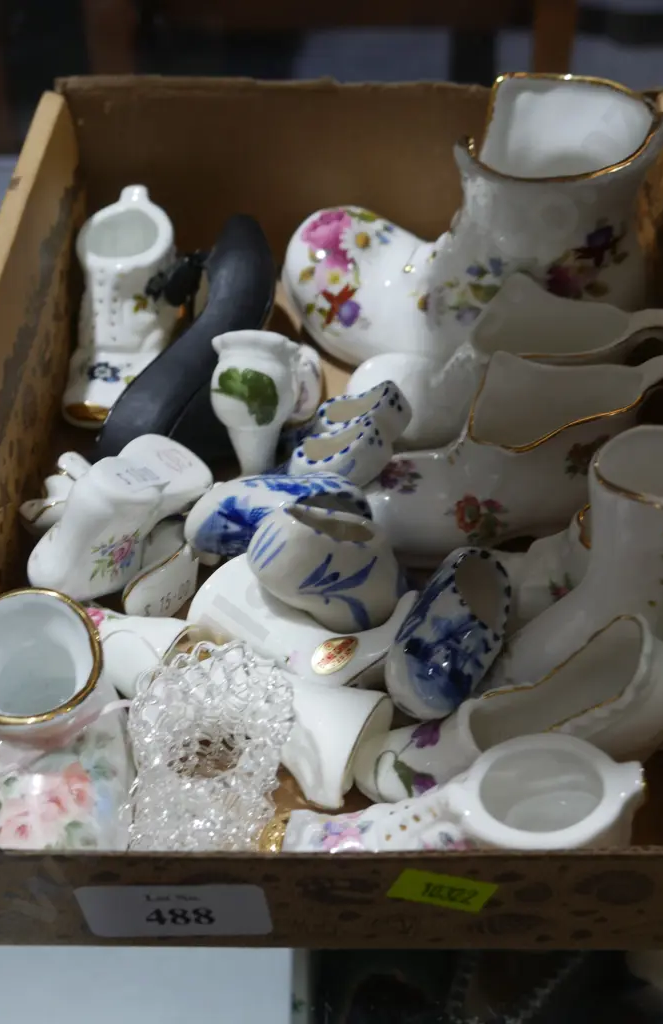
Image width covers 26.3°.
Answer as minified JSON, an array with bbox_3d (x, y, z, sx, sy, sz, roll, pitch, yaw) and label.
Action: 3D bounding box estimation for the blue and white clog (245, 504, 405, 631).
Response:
[{"bbox_3d":[-0.002,0.018,0.470,0.056,0.031,0.027,14,33,15],"label":"blue and white clog"}]

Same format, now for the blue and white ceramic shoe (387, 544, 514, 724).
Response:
[{"bbox_3d":[0.038,0.041,0.469,0.030,0.031,0.064,25,49,-2],"label":"blue and white ceramic shoe"}]

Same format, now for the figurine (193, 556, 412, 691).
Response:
[{"bbox_3d":[-0.011,0.042,0.547,0.084,0.038,0.050,0,82,0],"label":"figurine"}]

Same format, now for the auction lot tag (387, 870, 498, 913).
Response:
[{"bbox_3d":[0.031,0.106,0.397,0.028,0.015,0.001,13,40,-11],"label":"auction lot tag"}]

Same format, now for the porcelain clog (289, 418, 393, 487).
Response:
[{"bbox_3d":[0.004,-0.024,0.613,0.049,0.029,0.026,-26,54,-12],"label":"porcelain clog"}]

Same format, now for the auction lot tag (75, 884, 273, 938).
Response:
[{"bbox_3d":[-0.044,0.114,0.404,0.053,0.025,0.001,-1,41,1],"label":"auction lot tag"}]

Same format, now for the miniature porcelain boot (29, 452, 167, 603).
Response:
[{"bbox_3d":[-0.096,0.006,0.578,0.048,0.058,0.036,22,18,-9],"label":"miniature porcelain boot"}]

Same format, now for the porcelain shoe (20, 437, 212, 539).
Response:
[{"bbox_3d":[-0.090,-0.010,0.597,0.074,0.042,0.036,10,31,17],"label":"porcelain shoe"}]

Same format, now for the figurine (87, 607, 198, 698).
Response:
[{"bbox_3d":[-0.074,0.054,0.543,0.050,0.037,0.040,1,42,10],"label":"figurine"}]

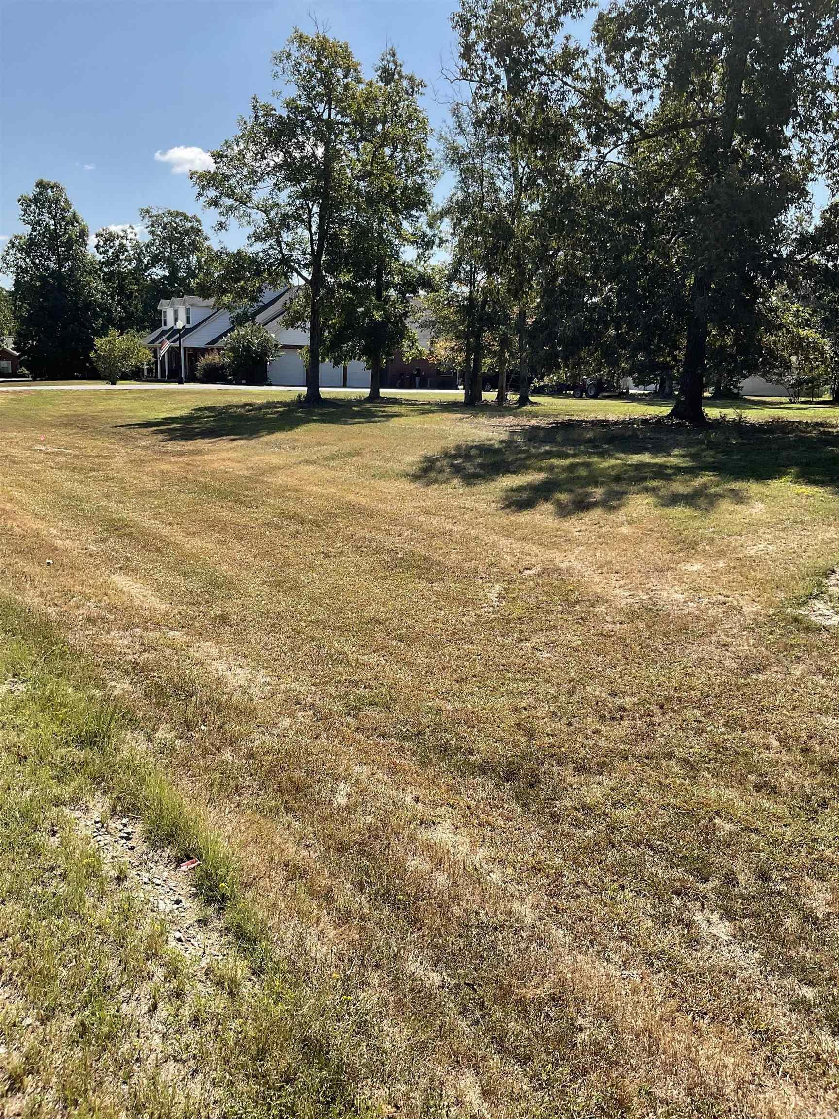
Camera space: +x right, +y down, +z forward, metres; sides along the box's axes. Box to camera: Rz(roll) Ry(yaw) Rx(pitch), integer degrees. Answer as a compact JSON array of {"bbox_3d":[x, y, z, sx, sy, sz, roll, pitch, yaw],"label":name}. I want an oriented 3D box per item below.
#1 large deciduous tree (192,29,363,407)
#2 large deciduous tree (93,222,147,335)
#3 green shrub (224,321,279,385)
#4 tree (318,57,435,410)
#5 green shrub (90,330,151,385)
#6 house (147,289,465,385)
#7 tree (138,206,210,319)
[{"bbox_3d":[-5.336,-12.620,35.213,6.430,13.420,6.430,1,12,0],"label":"large deciduous tree"},{"bbox_3d":[-25.936,-22.153,81.333,5.330,13.070,5.330,1,12,0],"label":"large deciduous tree"},{"bbox_3d":[-9.741,-11.905,54.261,3.140,3.560,3.140,1,12,0],"label":"green shrub"},{"bbox_3d":[-1.776,-14.058,40.006,5.090,14.300,5.090,1,12,0],"label":"tree"},{"bbox_3d":[-15.926,-10.748,49.933,3.220,2.870,3.220,1,12,0],"label":"green shrub"},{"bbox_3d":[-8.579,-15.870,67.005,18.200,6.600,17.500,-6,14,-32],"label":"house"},{"bbox_3d":[-21.774,-23.382,83.104,6.760,14.970,6.760,1,12,0],"label":"tree"}]

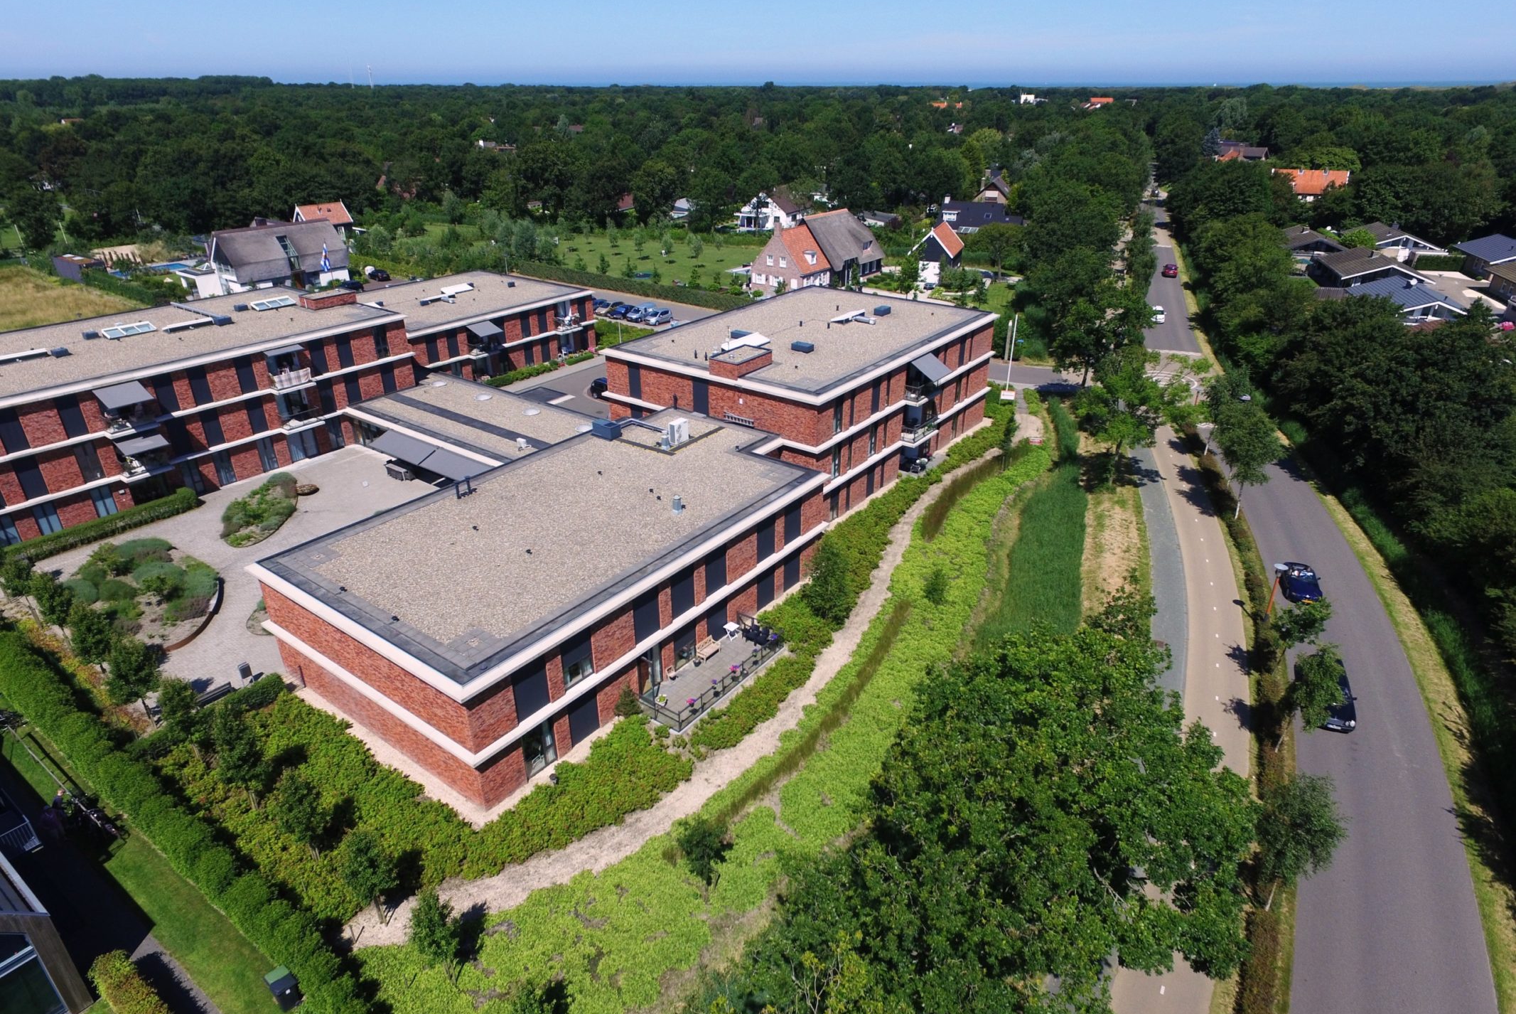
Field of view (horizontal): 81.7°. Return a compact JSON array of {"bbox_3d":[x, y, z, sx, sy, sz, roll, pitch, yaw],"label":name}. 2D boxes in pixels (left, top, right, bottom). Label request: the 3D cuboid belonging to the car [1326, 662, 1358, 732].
[{"bbox_3d":[27.470,8.865,42.709,1.780,1.420,4.600,9,28,18],"label":"car"}]

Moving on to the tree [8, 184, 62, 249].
[{"bbox_3d":[-126.800,-50.712,154.617,7.800,10.400,7.800,0,26,0],"label":"tree"}]

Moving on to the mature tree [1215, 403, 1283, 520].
[{"bbox_3d":[31.693,-2.850,56.620,4.100,7.900,4.100,0,26,0],"label":"mature tree"}]

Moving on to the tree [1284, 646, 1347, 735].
[{"bbox_3d":[22.879,8.150,36.389,2.300,5.700,2.300,0,26,0],"label":"tree"}]

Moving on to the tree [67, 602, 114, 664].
[{"bbox_3d":[-30.842,6.479,40.902,2.000,4.550,2.000,0,26,0],"label":"tree"}]

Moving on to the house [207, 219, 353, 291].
[{"bbox_3d":[-69.200,-36.095,126.700,9.300,8.600,16.200,20,32,35],"label":"house"}]

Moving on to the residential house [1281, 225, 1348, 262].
[{"bbox_3d":[92.920,-44.426,149.085,9.600,4.650,16.180,9,27,17],"label":"residential house"}]

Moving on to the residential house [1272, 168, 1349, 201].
[{"bbox_3d":[136.200,-79.303,216.886,16.500,7.200,9.600,9,27,18],"label":"residential house"}]

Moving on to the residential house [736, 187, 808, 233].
[{"bbox_3d":[3.015,-60.145,175.805,10.200,7.000,11.500,13,29,24],"label":"residential house"}]

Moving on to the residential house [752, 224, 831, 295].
[{"bbox_3d":[4.988,-36.072,126.952,8.500,8.900,8.400,16,30,29],"label":"residential house"}]

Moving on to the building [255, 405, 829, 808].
[{"bbox_3d":[-8.444,2.643,46.991,15.728,6.240,28.208,18,31,32],"label":"building"}]

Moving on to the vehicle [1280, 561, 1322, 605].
[{"bbox_3d":[30.941,3.963,50.052,1.800,1.360,4.450,9,27,18],"label":"vehicle"}]

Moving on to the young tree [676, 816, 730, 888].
[{"bbox_3d":[-1.914,12.836,31.685,1.950,3.880,1.950,0,26,0],"label":"young tree"}]

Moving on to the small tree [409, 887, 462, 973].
[{"bbox_3d":[-10.383,14.103,28.597,1.570,4.290,1.570,0,26,0],"label":"small tree"}]

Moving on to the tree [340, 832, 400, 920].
[{"bbox_3d":[-13.487,13.068,30.665,1.830,4.350,1.830,0,26,0],"label":"tree"}]

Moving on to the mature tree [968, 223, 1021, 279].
[{"bbox_3d":[36.100,-38.542,132.516,8.200,7.900,8.200,0,26,0],"label":"mature tree"}]

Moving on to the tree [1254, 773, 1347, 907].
[{"bbox_3d":[18.750,12.043,30.740,2.700,6.200,2.700,0,26,0],"label":"tree"}]

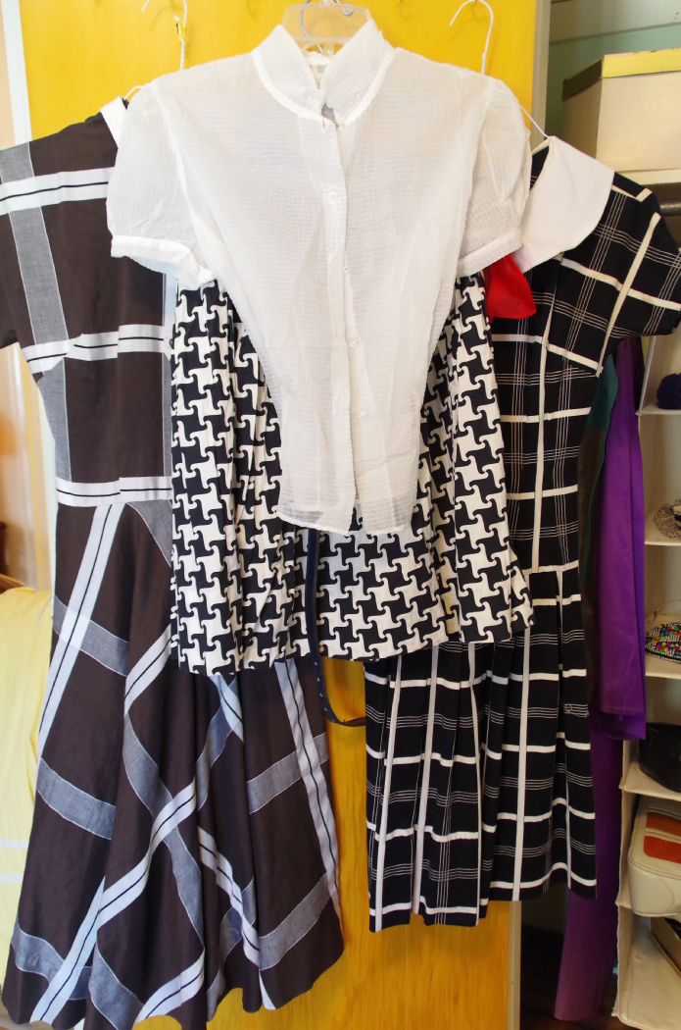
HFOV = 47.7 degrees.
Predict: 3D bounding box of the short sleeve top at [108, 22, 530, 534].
[{"bbox_3d":[-0.025,-0.265,0.928,0.495,0.585,0.150,-2,11,-2],"label":"short sleeve top"}]

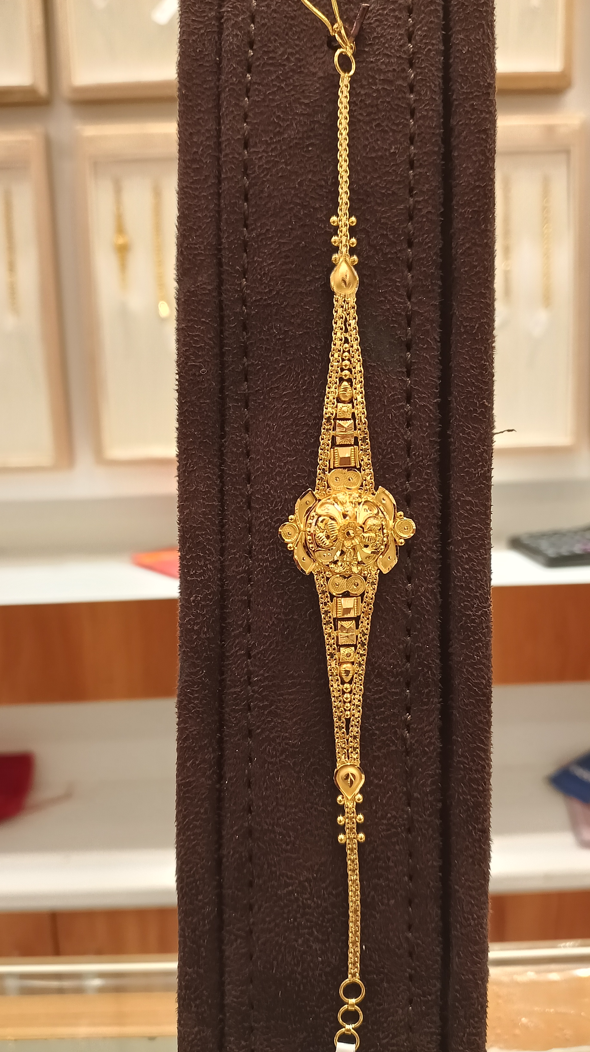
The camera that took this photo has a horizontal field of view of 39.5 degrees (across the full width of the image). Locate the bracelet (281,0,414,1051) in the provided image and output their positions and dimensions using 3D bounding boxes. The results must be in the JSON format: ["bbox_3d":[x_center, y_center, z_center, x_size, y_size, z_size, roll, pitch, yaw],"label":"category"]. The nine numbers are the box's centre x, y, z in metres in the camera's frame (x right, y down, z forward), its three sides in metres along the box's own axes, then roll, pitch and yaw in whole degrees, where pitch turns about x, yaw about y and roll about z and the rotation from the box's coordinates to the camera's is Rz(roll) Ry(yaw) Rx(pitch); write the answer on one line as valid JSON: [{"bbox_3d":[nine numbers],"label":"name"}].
[{"bbox_3d":[0.010,-0.001,0.152,0.025,0.198,0.009,-1,2,0],"label":"bracelet"}]

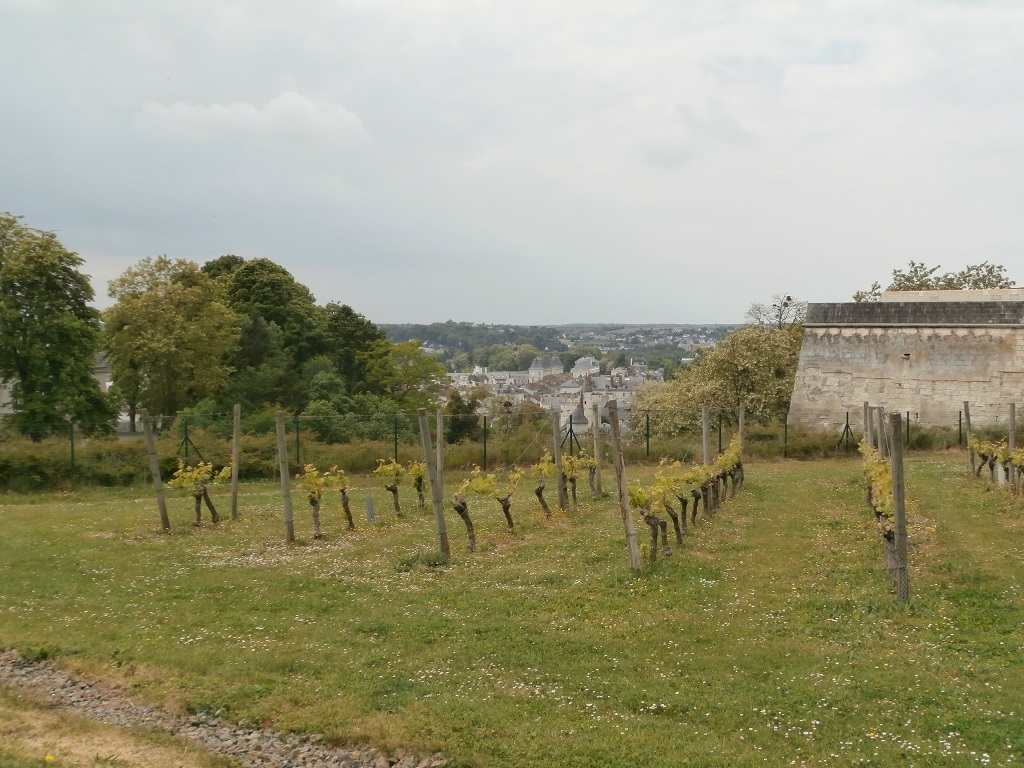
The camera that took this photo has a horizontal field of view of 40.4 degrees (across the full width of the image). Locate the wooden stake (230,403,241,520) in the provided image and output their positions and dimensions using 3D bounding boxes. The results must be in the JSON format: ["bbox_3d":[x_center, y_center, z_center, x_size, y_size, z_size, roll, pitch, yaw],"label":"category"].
[{"bbox_3d":[-3.611,1.029,18.224,0.080,1.522,0.080,2,0,0],"label":"wooden stake"}]

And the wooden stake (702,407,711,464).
[{"bbox_3d":[2.677,1.056,19.111,0.090,1.483,0.090,-2,2,0],"label":"wooden stake"}]

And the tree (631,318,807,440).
[{"bbox_3d":[10.598,0.227,70.000,9.200,7.200,8.500,0,2,0],"label":"tree"}]

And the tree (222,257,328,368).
[{"bbox_3d":[-12.588,-2.289,74.000,5.640,9.000,5.470,0,2,0],"label":"tree"}]

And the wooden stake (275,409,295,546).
[{"bbox_3d":[-2.502,1.036,15.415,0.087,1.484,0.087,-4,8,0],"label":"wooden stake"}]

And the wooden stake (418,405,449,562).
[{"bbox_3d":[-0.768,0.991,13.786,0.088,1.512,0.088,-9,5,0],"label":"wooden stake"}]

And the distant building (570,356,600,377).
[{"bbox_3d":[47.691,-8.002,890.000,14.000,18.500,13.000,2,3,41],"label":"distant building"}]

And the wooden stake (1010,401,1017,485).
[{"bbox_3d":[8.907,1.113,24.738,0.088,1.535,0.088,-1,2,0],"label":"wooden stake"}]

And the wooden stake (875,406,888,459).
[{"bbox_3d":[4.319,1.019,16.168,0.085,1.497,0.085,-3,2,0],"label":"wooden stake"}]

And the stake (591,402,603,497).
[{"bbox_3d":[1.394,1.090,22.724,0.085,1.529,0.085,-2,2,0],"label":"stake"}]

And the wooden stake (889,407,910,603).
[{"bbox_3d":[3.057,0.983,10.953,0.088,1.520,0.088,-5,7,0],"label":"wooden stake"}]

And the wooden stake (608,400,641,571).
[{"bbox_3d":[1.043,0.956,12.909,0.085,1.618,0.085,-8,7,0],"label":"wooden stake"}]

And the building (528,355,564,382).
[{"bbox_3d":[23.326,-9.128,940.000,14.000,21.000,20.000,2,3,44],"label":"building"}]

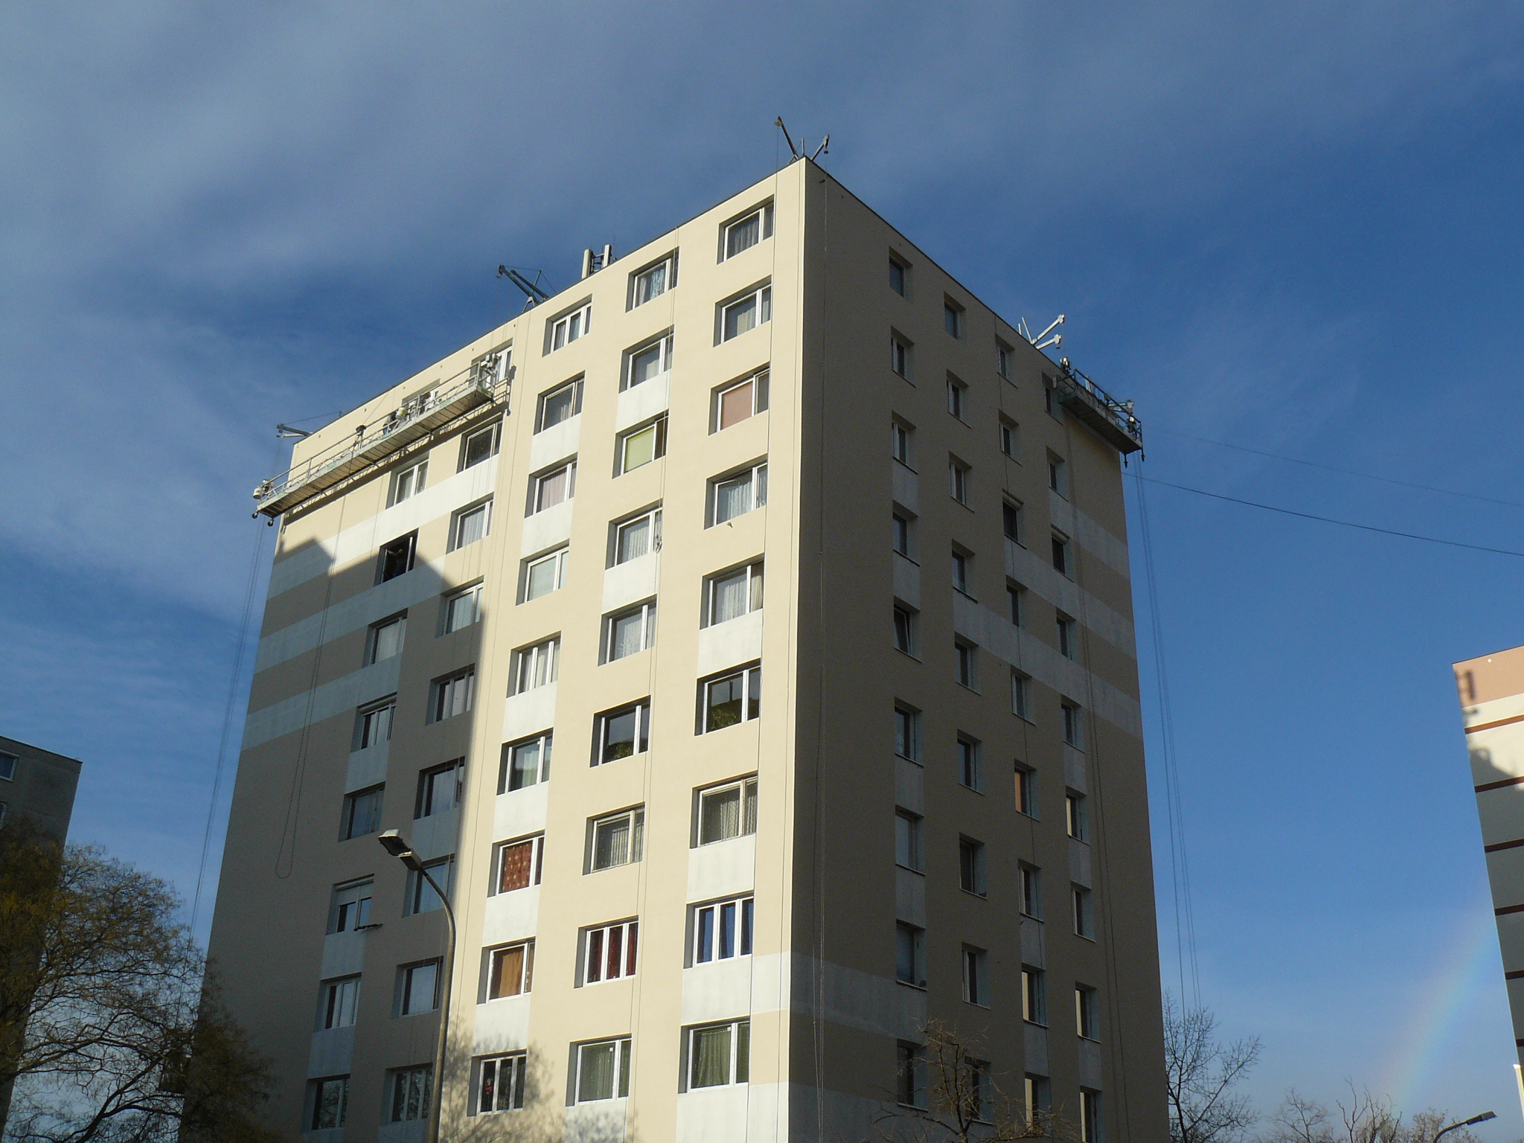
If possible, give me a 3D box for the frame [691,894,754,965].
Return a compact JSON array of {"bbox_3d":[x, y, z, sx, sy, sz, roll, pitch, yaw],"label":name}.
[{"bbox_3d":[-0.773,7.960,35.040,2.050,1.460,0.120,-20,-34,36],"label":"frame"}]

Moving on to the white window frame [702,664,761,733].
[{"bbox_3d":[-0.643,3.080,37.530,2.050,1.460,0.120,-20,-34,36],"label":"white window frame"}]

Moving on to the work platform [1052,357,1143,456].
[{"bbox_3d":[11.035,-5.241,51.525,0.750,1.200,4.300,-20,-34,36],"label":"work platform"}]

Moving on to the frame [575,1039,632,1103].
[{"bbox_3d":[-3.494,11.355,35.964,2.050,1.460,0.120,-20,-34,36],"label":"frame"}]

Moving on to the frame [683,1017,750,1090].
[{"bbox_3d":[-0.830,10.361,33.816,2.050,1.460,0.120,-20,-34,36],"label":"frame"}]

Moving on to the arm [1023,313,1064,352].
[{"bbox_3d":[9.081,-7.683,51.008,1.600,0.950,0.500,-20,-34,36],"label":"arm"}]

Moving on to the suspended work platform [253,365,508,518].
[{"bbox_3d":[-12.968,-4.236,52.107,12.200,1.120,0.750,-20,-34,36],"label":"suspended work platform"}]

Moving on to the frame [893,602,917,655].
[{"bbox_3d":[3.526,1.529,40.385,0.120,1.460,1.140,-20,-34,36],"label":"frame"}]

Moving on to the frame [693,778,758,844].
[{"bbox_3d":[-0.711,5.538,36.279,2.050,1.460,0.120,-20,-34,36],"label":"frame"}]

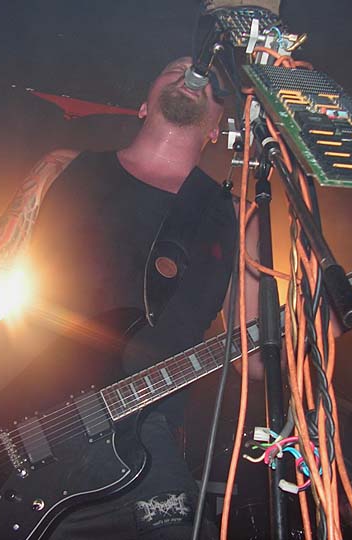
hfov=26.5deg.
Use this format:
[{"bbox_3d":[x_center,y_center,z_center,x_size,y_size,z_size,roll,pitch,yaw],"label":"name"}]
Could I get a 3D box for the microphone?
[{"bbox_3d":[0.057,-0.441,1.540,0.051,0.051,0.172,17,-46,-3],"label":"microphone"}]

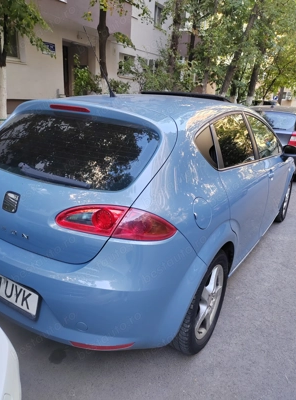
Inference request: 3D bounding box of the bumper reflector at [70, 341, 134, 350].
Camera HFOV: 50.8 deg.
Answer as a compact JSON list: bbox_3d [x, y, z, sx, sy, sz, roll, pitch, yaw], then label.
[{"bbox_3d":[-0.205,0.647,1.399,0.280,0.037,0.055,4,18,2],"label":"bumper reflector"}]

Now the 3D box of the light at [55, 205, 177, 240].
[{"bbox_3d":[-0.144,0.075,1.325,0.520,0.137,0.130,6,18,7],"label":"light"}]

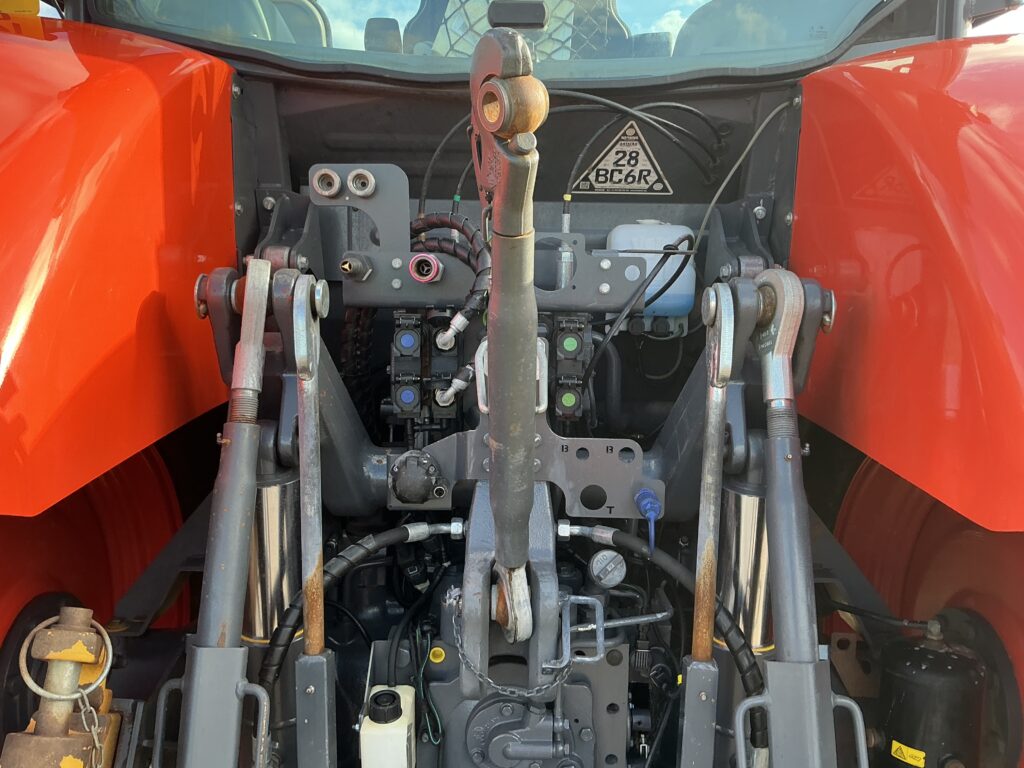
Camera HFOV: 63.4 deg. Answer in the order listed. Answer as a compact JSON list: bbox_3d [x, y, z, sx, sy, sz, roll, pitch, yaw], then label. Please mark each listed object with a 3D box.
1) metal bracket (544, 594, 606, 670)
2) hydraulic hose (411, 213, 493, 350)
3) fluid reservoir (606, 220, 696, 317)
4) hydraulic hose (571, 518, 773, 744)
[{"bbox_3d":[0.079,0.309,1.030,0.072,0.082,0.045,1,8,0],"label":"metal bracket"},{"bbox_3d":[-0.089,-0.151,1.220,0.112,0.195,0.130,1,8,0],"label":"hydraulic hose"},{"bbox_3d":[0.221,-0.183,1.310,0.130,0.142,0.100,1,8,0],"label":"fluid reservoir"},{"bbox_3d":[0.212,0.343,1.130,0.260,0.285,0.120,1,8,0],"label":"hydraulic hose"}]

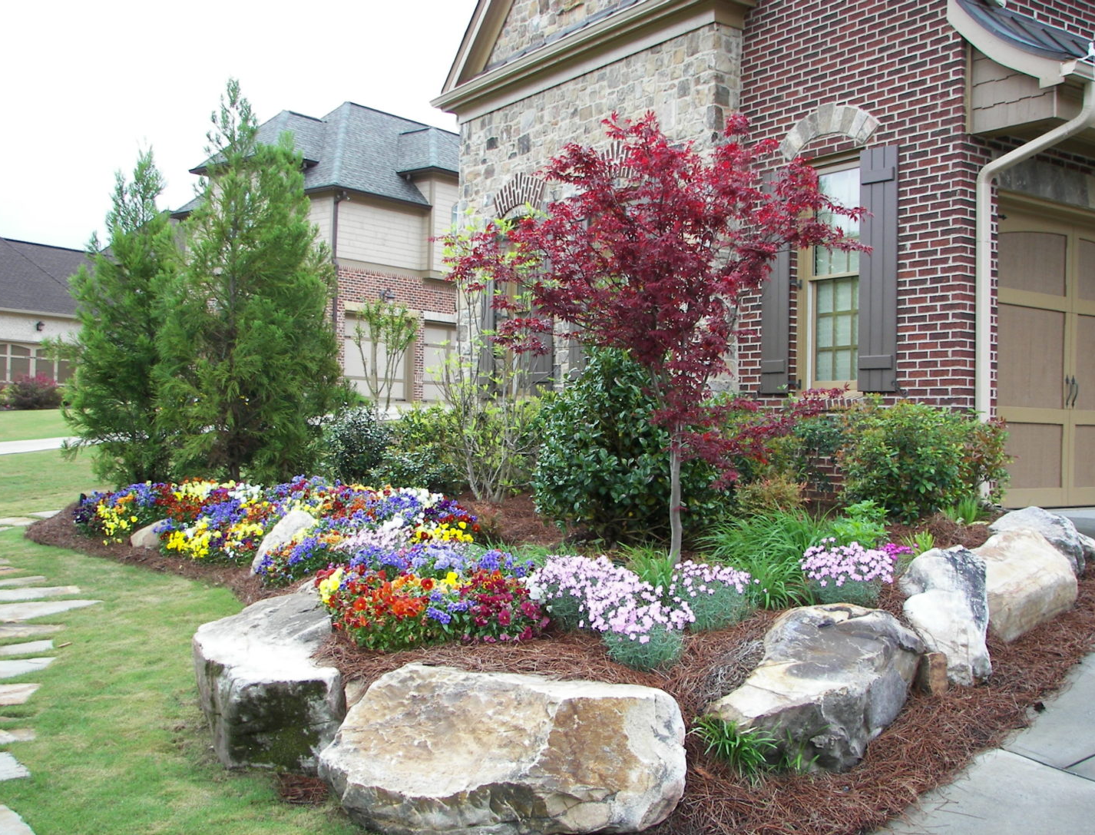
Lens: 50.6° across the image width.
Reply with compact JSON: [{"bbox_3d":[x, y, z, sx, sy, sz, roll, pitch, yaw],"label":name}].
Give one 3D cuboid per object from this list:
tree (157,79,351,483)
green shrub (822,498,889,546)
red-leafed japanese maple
[{"bbox_3d":[-2.785,-1.285,11.000,1.843,3.866,1.800,1,-2,-14],"label":"tree"},{"bbox_3d":[1.944,0.688,7.300,0.406,0.340,0.400,0,-2,15],"label":"green shrub"},{"bbox_3d":[0.594,-0.443,6.450,2.336,2.499,2.100,0,-2,5],"label":"red-leafed japanese maple"}]

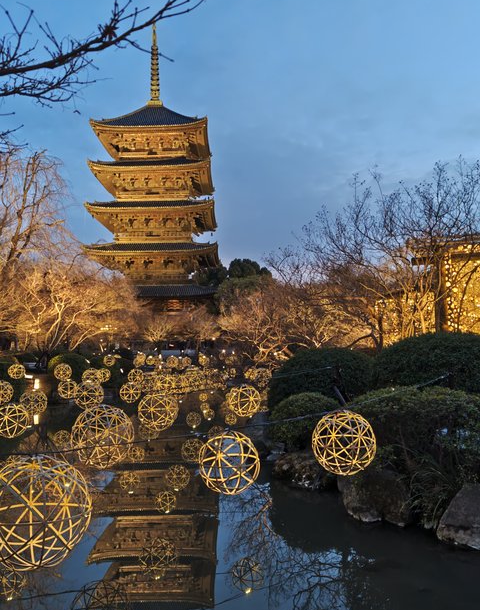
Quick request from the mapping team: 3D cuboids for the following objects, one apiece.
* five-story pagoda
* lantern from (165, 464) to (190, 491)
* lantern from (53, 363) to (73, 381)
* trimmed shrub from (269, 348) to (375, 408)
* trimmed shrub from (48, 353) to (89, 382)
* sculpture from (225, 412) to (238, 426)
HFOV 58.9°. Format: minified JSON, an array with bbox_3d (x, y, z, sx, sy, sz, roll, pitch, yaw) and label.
[{"bbox_3d":[-14.200,-20.800,71.600,19.600,54.800,19.600,-1,-3,-3],"label":"five-story pagoda"},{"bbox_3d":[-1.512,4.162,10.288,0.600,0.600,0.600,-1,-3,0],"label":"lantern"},{"bbox_3d":[-6.189,2.357,14.894,0.710,0.710,0.710,-1,-3,0],"label":"lantern"},{"bbox_3d":[2.409,2.291,12.568,3.200,1.900,2.800,-1,-3,0],"label":"trimmed shrub"},{"bbox_3d":[-7.591,2.899,18.821,1.950,1.550,1.850,-1,-3,0],"label":"trimmed shrub"},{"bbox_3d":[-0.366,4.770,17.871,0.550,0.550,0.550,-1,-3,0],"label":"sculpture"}]

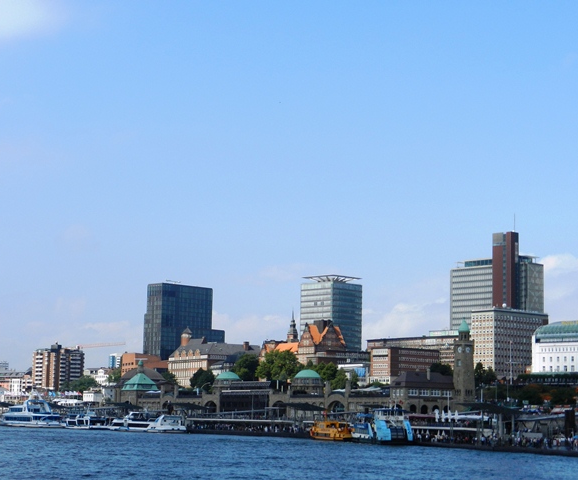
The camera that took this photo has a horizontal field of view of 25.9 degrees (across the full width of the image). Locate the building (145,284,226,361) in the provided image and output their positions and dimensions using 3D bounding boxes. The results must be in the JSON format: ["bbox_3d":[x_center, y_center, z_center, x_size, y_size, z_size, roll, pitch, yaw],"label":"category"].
[{"bbox_3d":[-77.297,67.069,916.774,20.000,68.000,64.000,-6,-9,39],"label":"building"}]

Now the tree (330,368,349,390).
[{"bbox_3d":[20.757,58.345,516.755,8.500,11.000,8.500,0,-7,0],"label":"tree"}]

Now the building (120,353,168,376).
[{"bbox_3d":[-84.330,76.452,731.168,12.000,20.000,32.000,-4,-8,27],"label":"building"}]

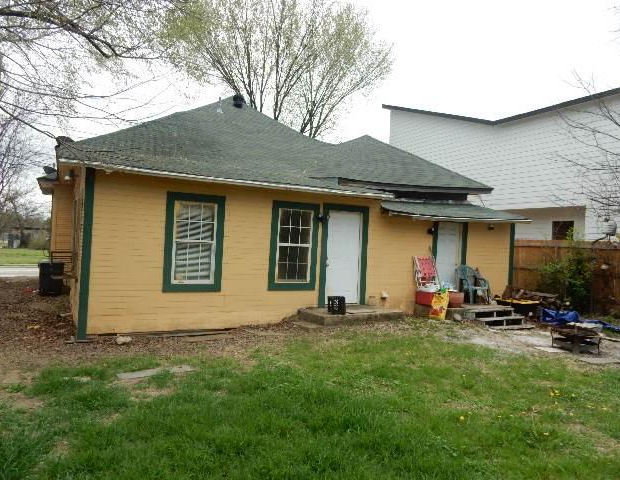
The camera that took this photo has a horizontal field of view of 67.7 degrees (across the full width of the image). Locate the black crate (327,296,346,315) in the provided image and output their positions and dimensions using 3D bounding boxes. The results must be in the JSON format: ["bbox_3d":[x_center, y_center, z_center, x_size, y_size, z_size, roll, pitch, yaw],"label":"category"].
[{"bbox_3d":[0.542,1.300,9.173,0.285,0.320,0.320,3,0,-6],"label":"black crate"}]

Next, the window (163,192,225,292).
[{"bbox_3d":[-2.176,0.062,8.777,1.099,1.860,0.100,3,0,-24],"label":"window"}]

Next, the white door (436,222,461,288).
[{"bbox_3d":[3.374,0.532,11.291,0.740,2.020,0.050,3,0,-24],"label":"white door"}]

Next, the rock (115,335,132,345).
[{"bbox_3d":[-3.161,1.685,7.846,0.280,0.140,0.200,3,0,-24],"label":"rock"}]

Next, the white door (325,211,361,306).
[{"bbox_3d":[0.759,0.397,10.113,0.835,2.020,0.050,3,0,-24],"label":"white door"}]

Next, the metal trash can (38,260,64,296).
[{"bbox_3d":[-7.474,1.115,13.447,0.580,1.000,0.640,3,0,-22],"label":"metal trash can"}]

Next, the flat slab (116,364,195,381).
[{"bbox_3d":[-1.990,1.741,6.026,0.920,0.050,0.240,3,0,-40],"label":"flat slab"}]

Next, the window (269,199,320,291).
[{"bbox_3d":[-0.310,0.138,9.609,1.053,1.834,0.100,3,0,-24],"label":"window"}]

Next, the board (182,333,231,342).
[{"bbox_3d":[-1.880,1.775,8.430,0.920,0.060,0.220,3,0,-33],"label":"board"}]

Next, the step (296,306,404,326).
[{"bbox_3d":[0.838,1.579,9.582,2.100,0.210,1.030,3,0,-24],"label":"step"}]

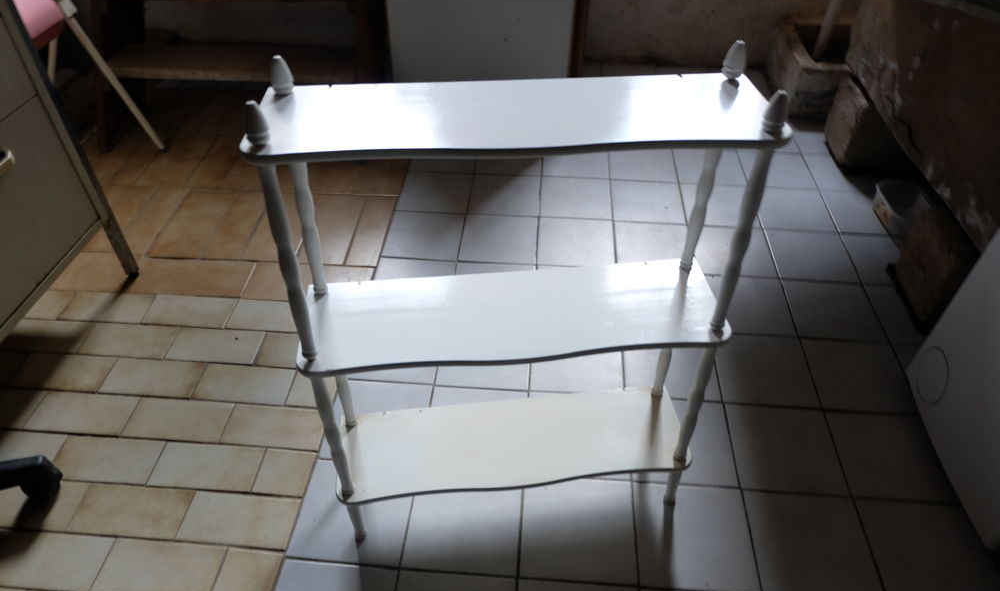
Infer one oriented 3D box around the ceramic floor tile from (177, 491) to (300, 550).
[{"bbox_3d":[-0.464,0.402,1.192,0.197,0.010,0.097,3,44,3],"label":"ceramic floor tile"}]

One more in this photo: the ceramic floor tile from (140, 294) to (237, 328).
[{"bbox_3d":[-0.724,0.042,1.569,0.197,0.010,0.097,3,44,3],"label":"ceramic floor tile"}]

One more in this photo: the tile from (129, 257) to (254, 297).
[{"bbox_3d":[-0.772,-0.043,1.681,0.281,0.009,0.130,3,43,4],"label":"tile"}]

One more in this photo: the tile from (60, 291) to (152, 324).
[{"bbox_3d":[-0.936,0.031,1.588,0.198,0.009,0.097,3,44,3],"label":"tile"}]

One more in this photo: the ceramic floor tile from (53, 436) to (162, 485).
[{"bbox_3d":[-0.755,0.317,1.280,0.197,0.010,0.097,3,44,3],"label":"ceramic floor tile"}]

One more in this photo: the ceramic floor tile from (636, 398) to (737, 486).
[{"bbox_3d":[0.354,0.288,1.313,0.197,0.010,0.197,3,44,3],"label":"ceramic floor tile"}]

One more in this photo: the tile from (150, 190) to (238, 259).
[{"bbox_3d":[-0.841,-0.195,1.839,0.129,0.010,0.291,3,44,3],"label":"tile"}]

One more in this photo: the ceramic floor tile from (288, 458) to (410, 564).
[{"bbox_3d":[-0.263,0.394,1.216,0.198,0.009,0.198,3,43,4],"label":"ceramic floor tile"}]

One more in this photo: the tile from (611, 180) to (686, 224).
[{"bbox_3d":[0.422,-0.265,1.916,0.200,0.010,0.201,3,44,3],"label":"tile"}]

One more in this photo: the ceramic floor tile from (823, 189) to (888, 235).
[{"bbox_3d":[1.029,-0.227,1.875,0.198,0.009,0.198,3,43,4],"label":"ceramic floor tile"}]

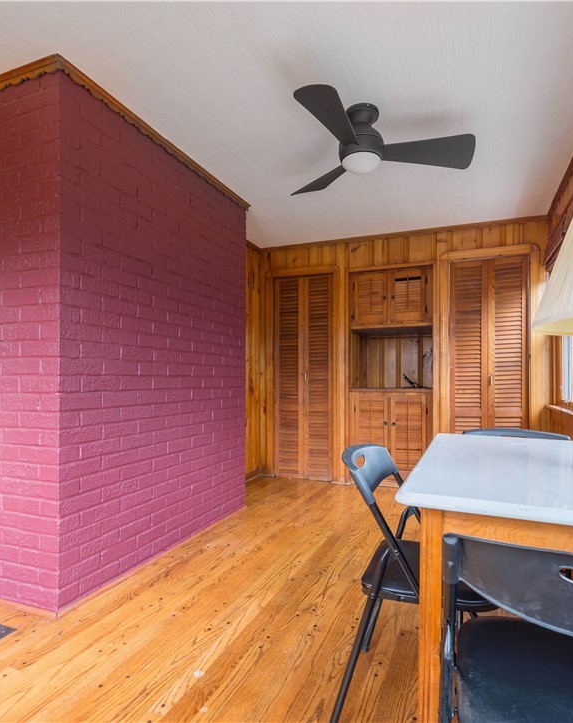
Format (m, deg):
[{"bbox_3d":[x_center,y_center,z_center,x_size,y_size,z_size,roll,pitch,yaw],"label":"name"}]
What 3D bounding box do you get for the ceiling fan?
[{"bbox_3d":[0.450,-1.120,2.150,1.030,0.295,1.060,0,-1,0],"label":"ceiling fan"}]

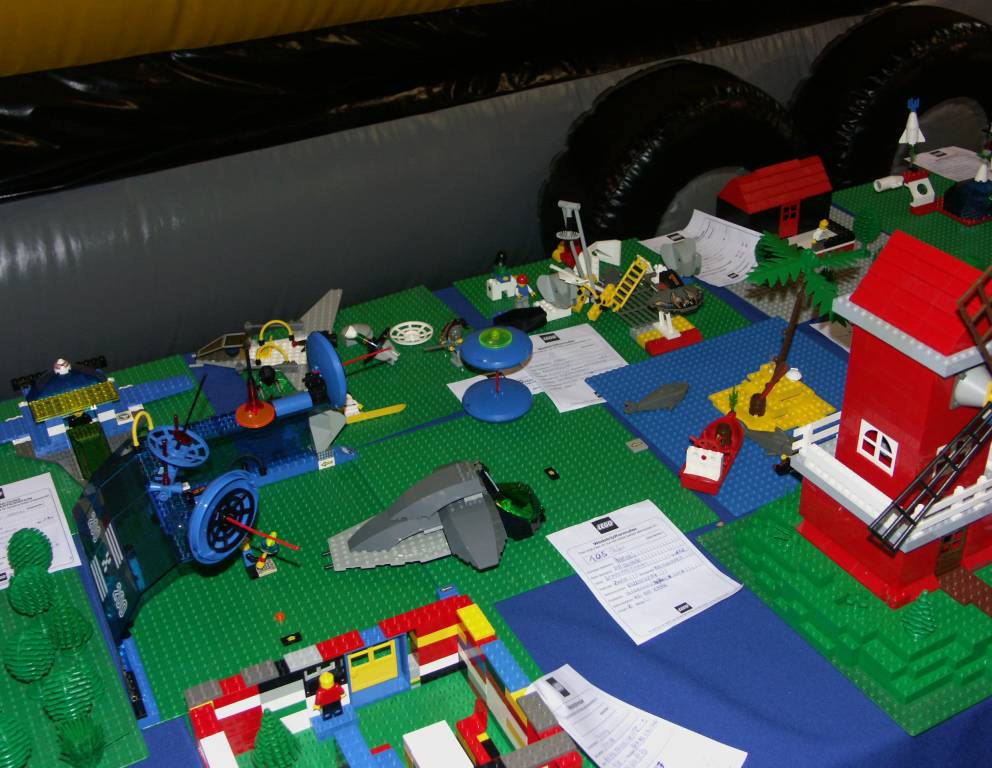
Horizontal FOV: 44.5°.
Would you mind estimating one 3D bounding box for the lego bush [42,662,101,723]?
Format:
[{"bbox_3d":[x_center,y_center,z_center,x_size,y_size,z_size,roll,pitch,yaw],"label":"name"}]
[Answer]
[{"bbox_3d":[-0.308,0.228,0.883,0.038,0.059,0.038,-18,37,-23],"label":"lego bush"}]

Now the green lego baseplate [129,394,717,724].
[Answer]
[{"bbox_3d":[-0.087,0.126,1.082,0.513,0.007,0.256,-16,36,-21],"label":"green lego baseplate"}]

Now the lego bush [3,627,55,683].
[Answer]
[{"bbox_3d":[-0.350,0.209,0.913,0.035,0.059,0.035,-18,37,-23],"label":"lego bush"}]

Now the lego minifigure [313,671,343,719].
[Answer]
[{"bbox_3d":[-0.119,0.225,0.874,0.024,0.040,0.015,-16,36,-21],"label":"lego minifigure"}]

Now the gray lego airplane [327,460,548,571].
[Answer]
[{"bbox_3d":[-0.054,0.118,1.040,0.195,0.060,0.106,-15,36,-20],"label":"gray lego airplane"}]

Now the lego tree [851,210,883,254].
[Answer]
[{"bbox_3d":[0.452,-0.185,1.476,0.035,0.059,0.035,-18,37,-23],"label":"lego tree"}]

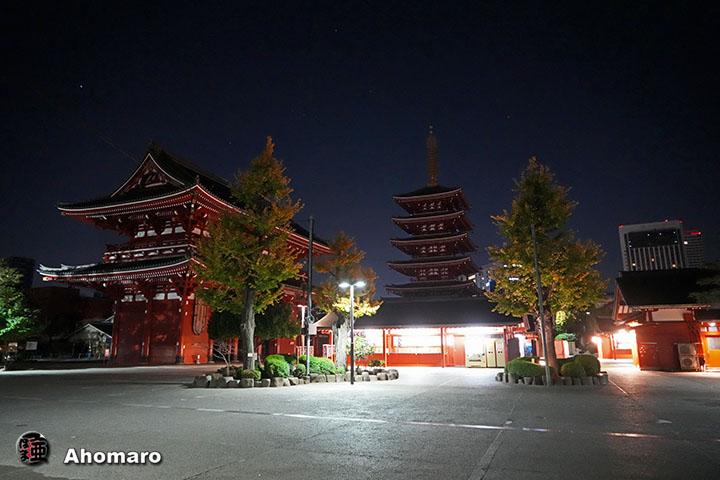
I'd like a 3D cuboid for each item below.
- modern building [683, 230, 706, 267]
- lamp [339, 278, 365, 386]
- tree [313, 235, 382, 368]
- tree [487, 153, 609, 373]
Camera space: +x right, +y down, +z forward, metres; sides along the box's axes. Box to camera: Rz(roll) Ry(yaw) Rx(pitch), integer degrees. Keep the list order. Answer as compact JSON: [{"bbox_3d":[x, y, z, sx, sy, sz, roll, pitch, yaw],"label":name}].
[{"bbox_3d":[307.802,46.083,434.627,24.000,97.000,24.000,-6,-14,23],"label":"modern building"},{"bbox_3d":[-0.356,3.776,20.257,1.150,4.420,0.300,-1,-13,3],"label":"lamp"},{"bbox_3d":[-0.641,3.000,22.901,3.200,6.900,3.200,0,-13,-2],"label":"tree"},{"bbox_3d":[7.701,0.950,20.058,5.000,9.450,5.000,-6,-14,21],"label":"tree"}]

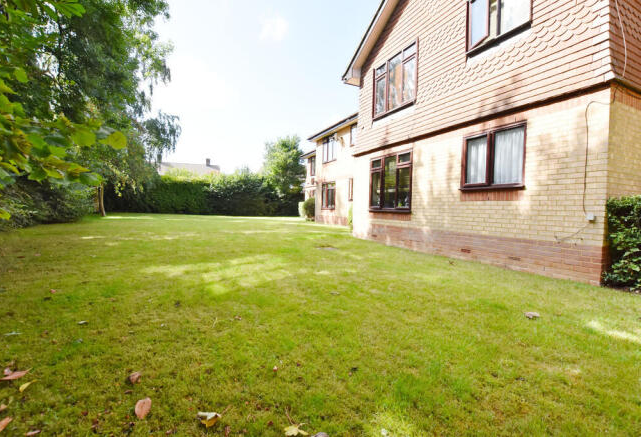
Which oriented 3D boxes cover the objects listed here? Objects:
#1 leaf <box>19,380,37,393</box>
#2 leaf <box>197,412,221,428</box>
[{"bbox_3d":[-1.502,0.863,1.401,0.035,0.018,0.085,1,2,-18],"label":"leaf"},{"bbox_3d":[-0.484,0.883,1.190,0.092,0.032,0.068,1,2,0],"label":"leaf"}]

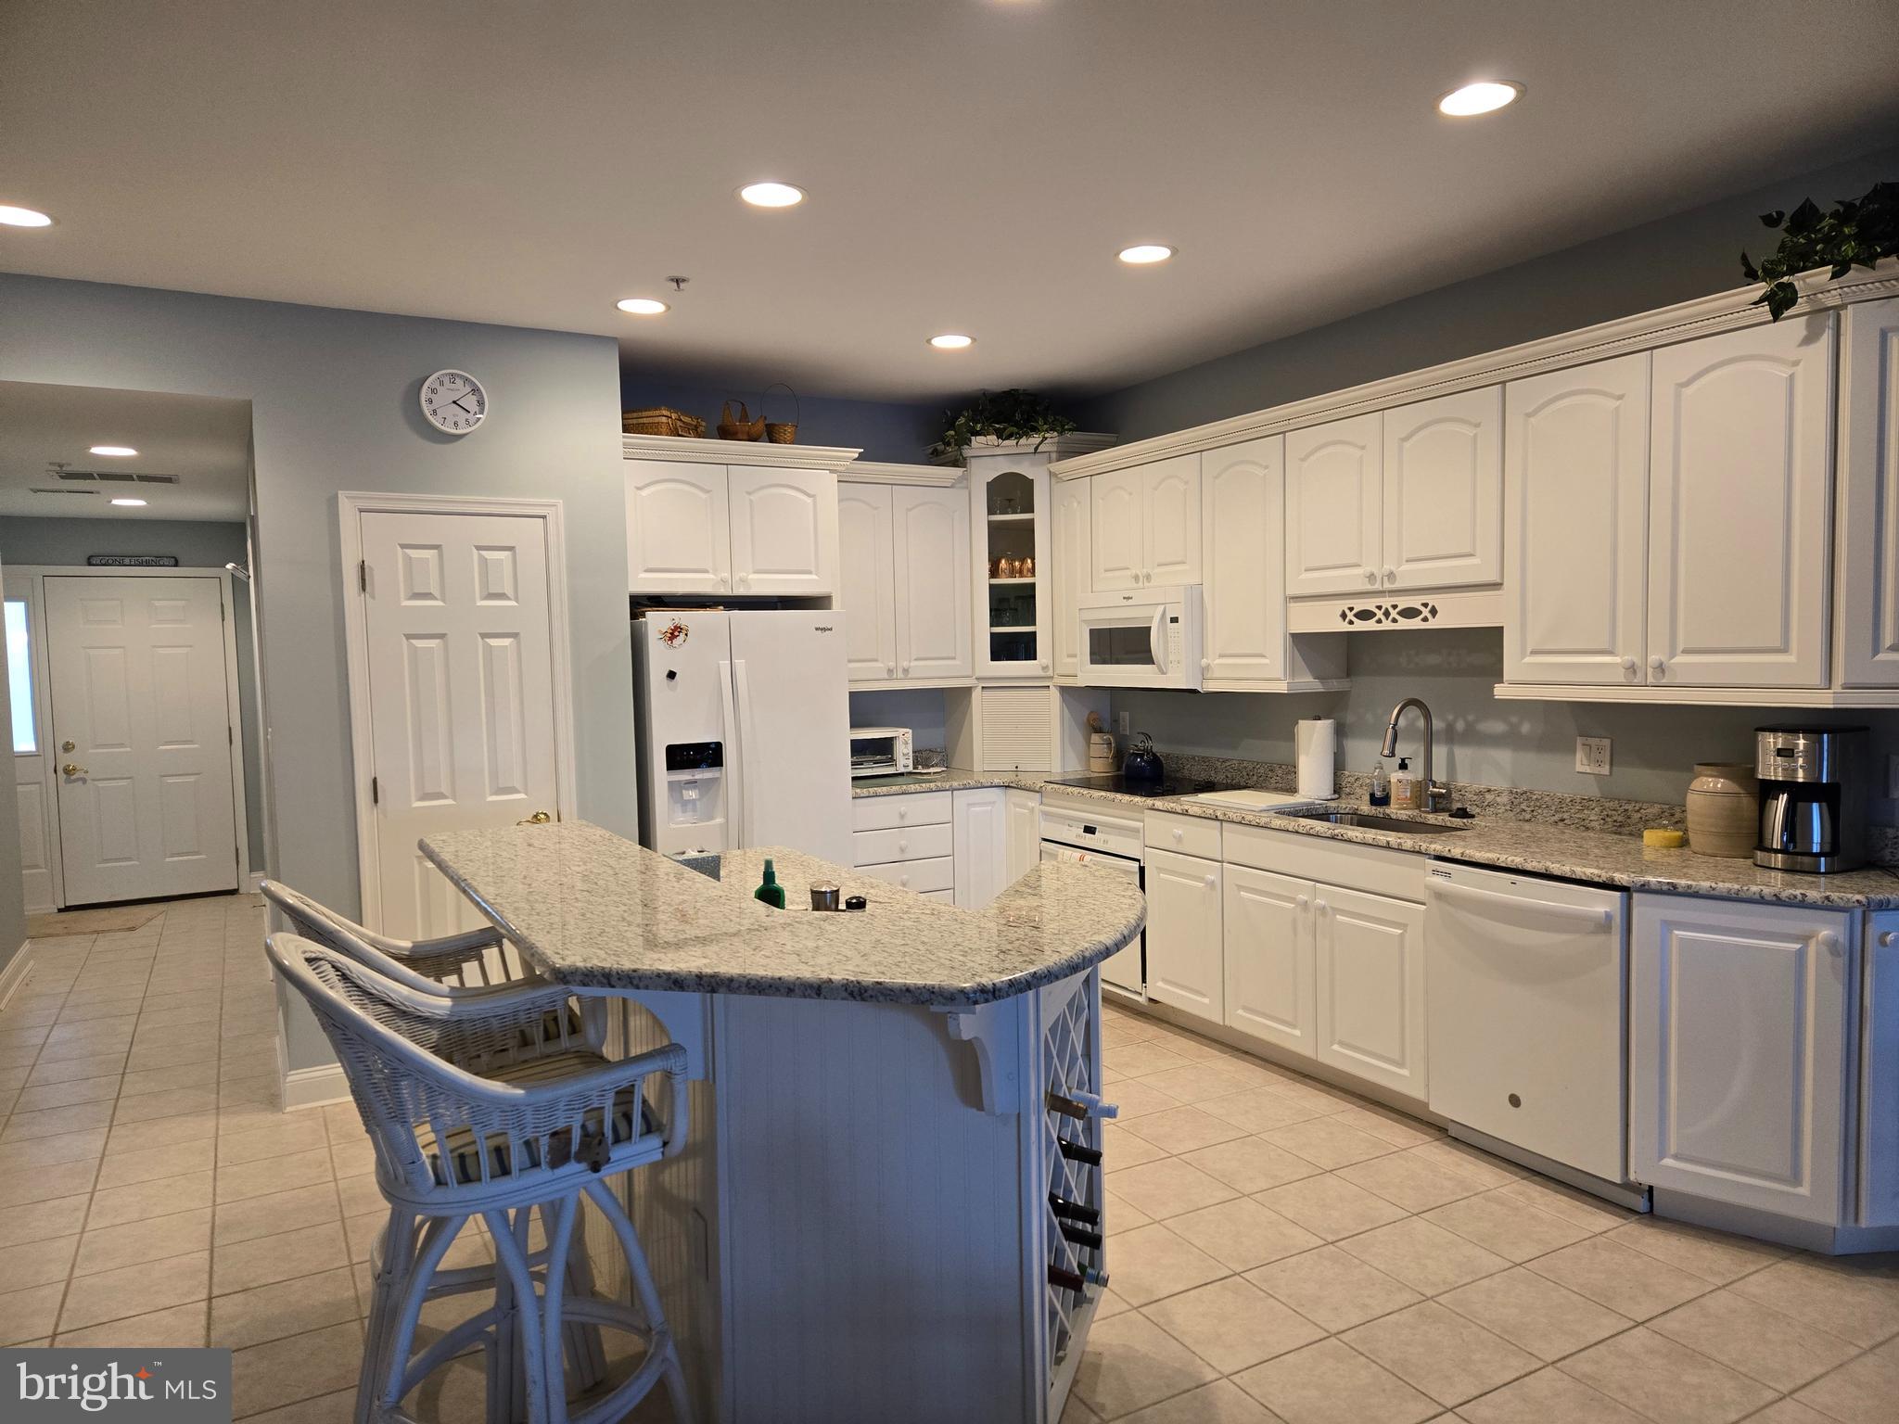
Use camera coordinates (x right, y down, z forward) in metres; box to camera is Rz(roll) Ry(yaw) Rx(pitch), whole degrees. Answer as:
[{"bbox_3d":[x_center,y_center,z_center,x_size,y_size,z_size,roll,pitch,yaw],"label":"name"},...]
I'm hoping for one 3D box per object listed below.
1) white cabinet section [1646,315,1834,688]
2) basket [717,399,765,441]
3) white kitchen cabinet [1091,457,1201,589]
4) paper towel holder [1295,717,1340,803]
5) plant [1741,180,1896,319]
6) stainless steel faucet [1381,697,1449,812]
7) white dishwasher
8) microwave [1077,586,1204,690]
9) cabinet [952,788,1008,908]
[{"bbox_3d":[2.019,-0.516,3.233,0.025,0.900,0.444,-3,3,-29],"label":"white cabinet section"},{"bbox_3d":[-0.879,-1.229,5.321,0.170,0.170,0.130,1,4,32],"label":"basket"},{"bbox_3d":[0.966,-0.793,5.469,0.320,0.515,0.754,-3,3,-30],"label":"white kitchen cabinet"},{"bbox_3d":[1.419,0.172,4.864,0.165,0.315,0.165,-3,3,-29],"label":"paper towel holder"},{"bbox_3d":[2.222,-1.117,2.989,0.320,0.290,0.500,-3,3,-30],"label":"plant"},{"bbox_3d":[1.595,0.154,4.341,0.260,0.396,0.105,-3,3,-29],"label":"stainless steel faucet"},{"bbox_3d":[1.848,0.856,3.713,0.610,0.821,0.616,-3,3,-30],"label":"white dishwasher"},{"bbox_3d":[0.932,-0.308,5.439,0.420,0.425,0.755,-3,3,-29],"label":"microwave"},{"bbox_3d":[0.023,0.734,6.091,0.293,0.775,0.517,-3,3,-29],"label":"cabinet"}]

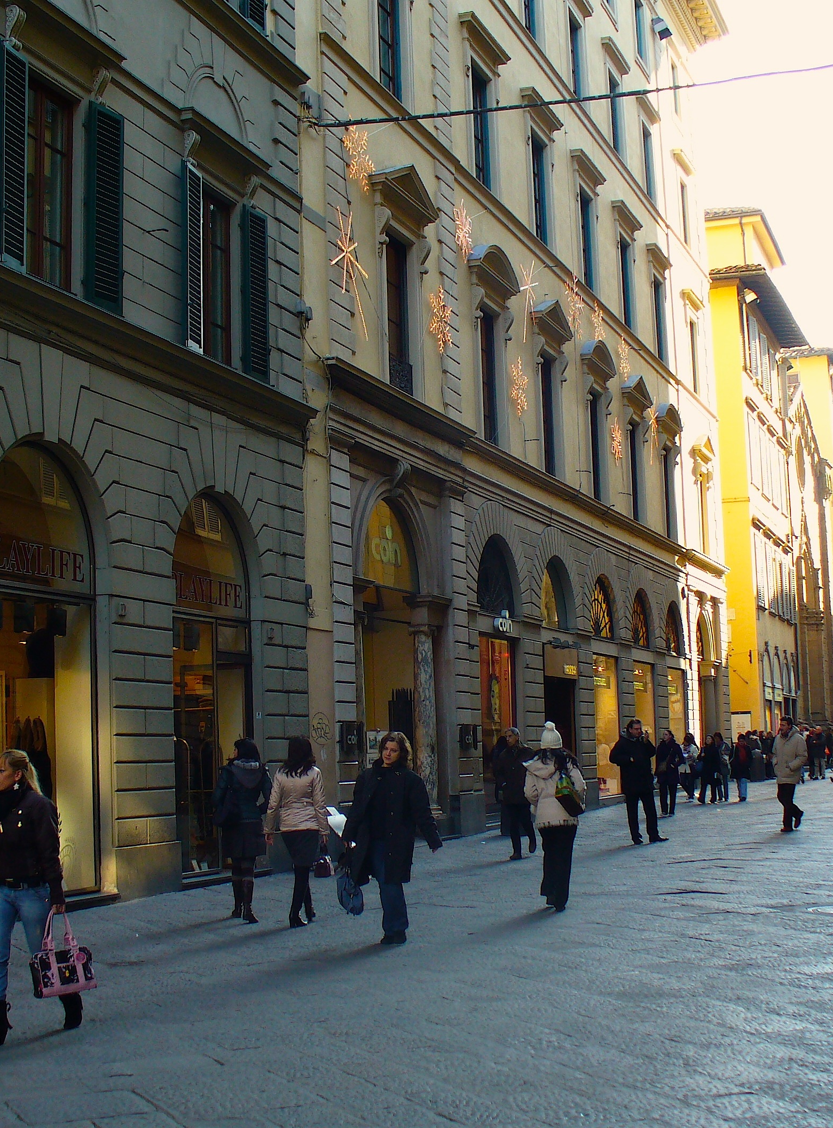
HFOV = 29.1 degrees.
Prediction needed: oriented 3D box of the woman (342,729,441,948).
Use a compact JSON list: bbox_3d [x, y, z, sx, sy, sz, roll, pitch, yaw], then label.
[{"bbox_3d":[-0.201,2.197,12.932,0.740,1.670,0.460,-3,-6,12],"label":"woman"}]

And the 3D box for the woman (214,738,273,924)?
[{"bbox_3d":[-1.642,2.477,15.070,0.530,1.680,0.380,-1,-6,-9],"label":"woman"}]

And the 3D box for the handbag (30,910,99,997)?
[{"bbox_3d":[-1.988,2.193,9.050,0.350,0.460,0.170,-1,-9,-41],"label":"handbag"}]

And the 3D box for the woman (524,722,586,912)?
[{"bbox_3d":[1.345,2.446,15.600,0.560,1.760,0.400,-3,-7,12],"label":"woman"}]

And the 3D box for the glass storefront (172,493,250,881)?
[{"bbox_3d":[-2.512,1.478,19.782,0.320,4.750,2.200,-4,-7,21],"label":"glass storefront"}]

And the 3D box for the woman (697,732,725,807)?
[{"bbox_3d":[7.375,5.112,40.200,0.520,1.670,0.380,-5,-7,25],"label":"woman"}]

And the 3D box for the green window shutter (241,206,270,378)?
[{"bbox_3d":[-2.130,-3.581,21.293,0.080,2.300,0.570,-5,-7,28],"label":"green window shutter"}]

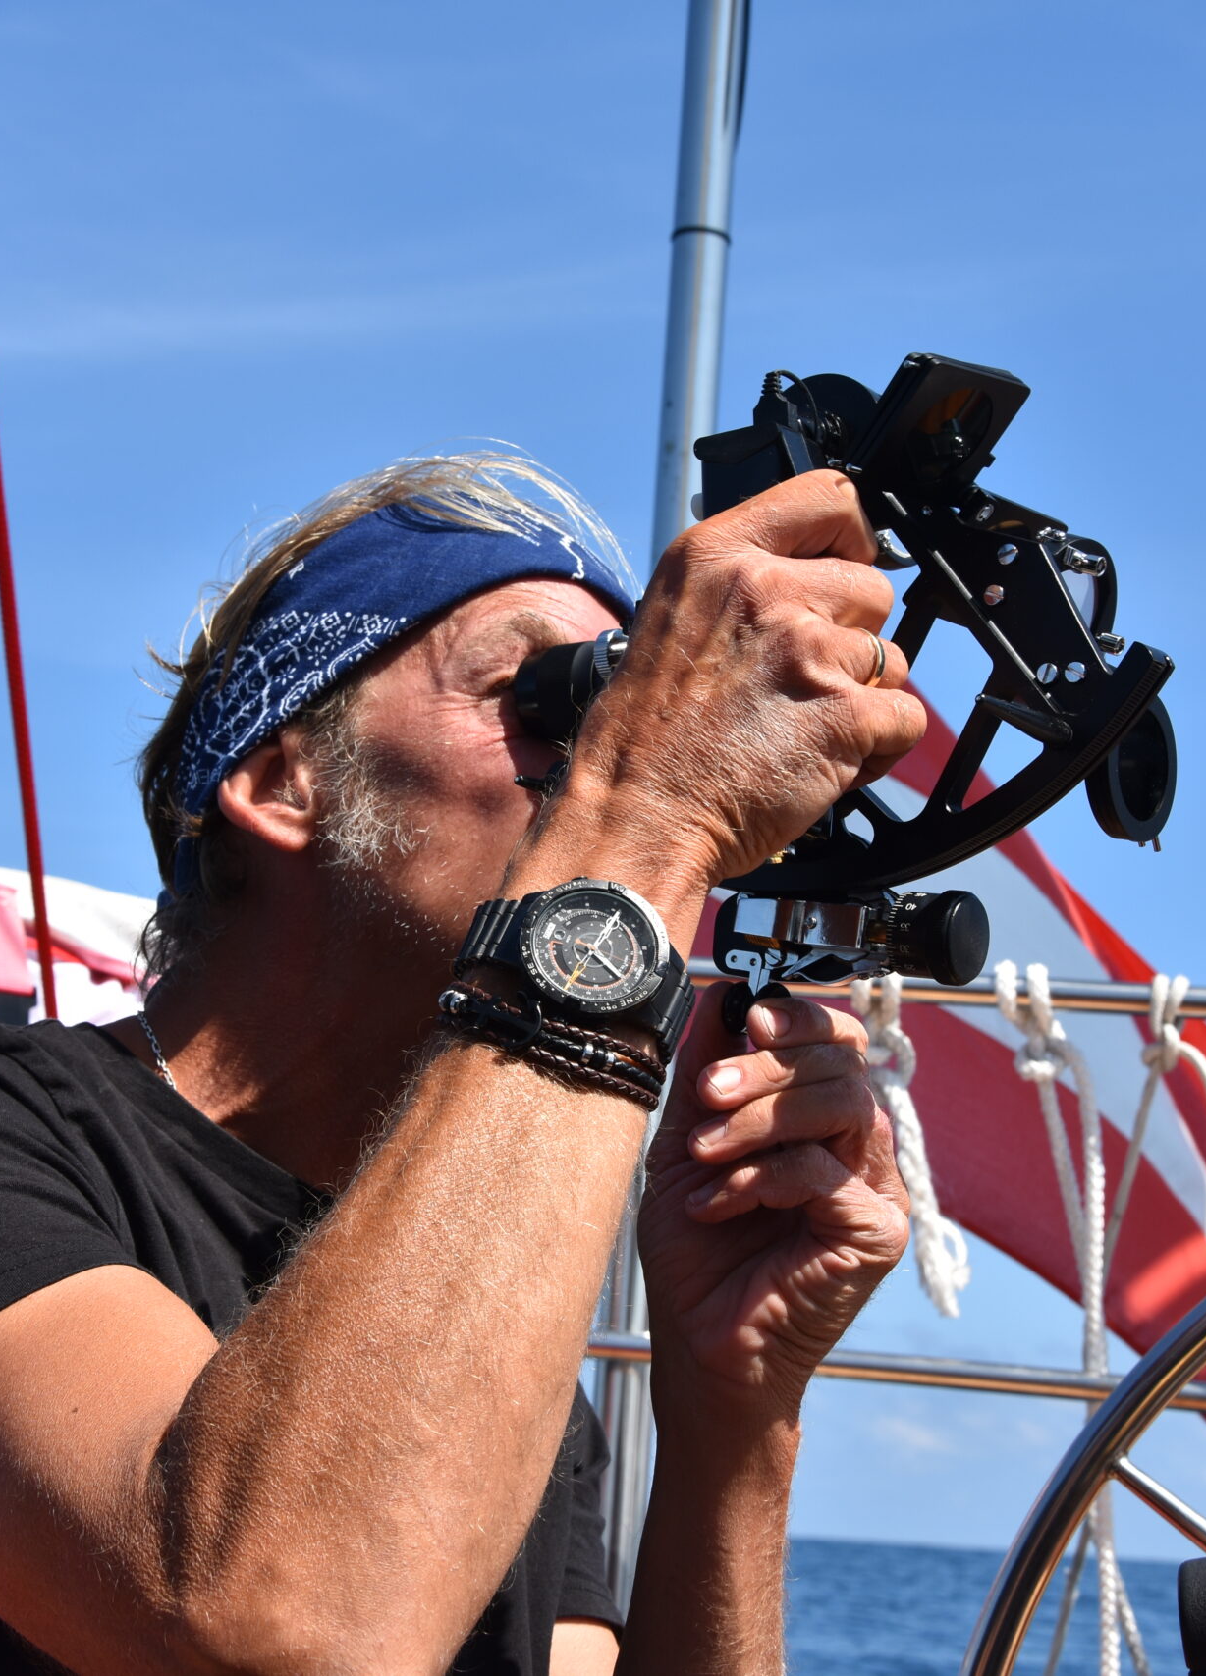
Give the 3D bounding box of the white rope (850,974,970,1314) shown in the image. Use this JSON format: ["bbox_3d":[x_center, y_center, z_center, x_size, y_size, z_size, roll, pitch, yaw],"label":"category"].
[{"bbox_3d":[0.225,0.222,2.450,0.080,0.250,0.060,3,-12,0],"label":"white rope"}]

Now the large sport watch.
[{"bbox_3d":[-0.010,0.047,1.075,0.078,0.048,0.060,15,-26,-6],"label":"large sport watch"}]

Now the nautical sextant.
[{"bbox_3d":[0.068,-0.057,1.147,0.280,0.240,0.135,-5,-14,33],"label":"nautical sextant"}]

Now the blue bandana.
[{"bbox_3d":[-0.081,-0.058,1.300,0.205,0.125,0.170,-17,-20,28],"label":"blue bandana"}]

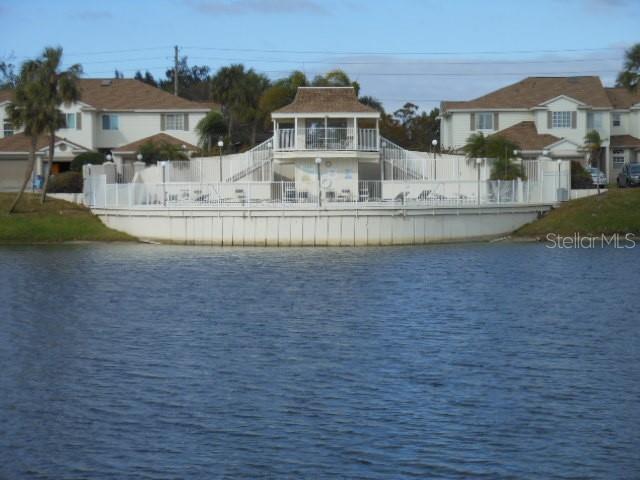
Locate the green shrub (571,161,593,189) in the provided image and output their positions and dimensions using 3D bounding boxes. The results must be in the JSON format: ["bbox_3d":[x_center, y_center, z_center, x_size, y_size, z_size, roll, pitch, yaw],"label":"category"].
[{"bbox_3d":[16.064,-4.031,99.000,1.500,1.723,1.500,0,2,0],"label":"green shrub"}]

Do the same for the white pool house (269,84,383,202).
[{"bbox_3d":[0.366,-5.818,98.000,6.500,7.000,6.300,0,2,0],"label":"white pool house"}]

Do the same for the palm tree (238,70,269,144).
[{"bbox_3d":[-4.968,-8.419,122.000,2.800,8.874,2.800,0,2,0],"label":"palm tree"}]

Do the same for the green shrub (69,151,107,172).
[{"bbox_3d":[-14.680,-4.597,102.000,2.400,2.156,2.200,0,2,0],"label":"green shrub"}]

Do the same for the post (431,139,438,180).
[{"bbox_3d":[6.363,-4.426,89.000,0.290,2.324,0.290,0,2,0],"label":"post"}]

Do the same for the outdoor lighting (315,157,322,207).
[{"bbox_3d":[-0.048,-2.766,77.500,0.290,2.371,0.290,0,2,0],"label":"outdoor lighting"}]

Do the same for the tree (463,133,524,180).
[{"bbox_3d":[9.708,-4.644,90.000,3.400,2.742,3.000,0,2,0],"label":"tree"}]

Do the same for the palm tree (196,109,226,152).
[{"bbox_3d":[-7.150,-6.162,106.000,2.100,4.745,2.100,0,2,0],"label":"palm tree"}]

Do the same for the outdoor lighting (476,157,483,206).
[{"bbox_3d":[8.131,-2.962,82.000,0.290,2.406,0.290,0,2,0],"label":"outdoor lighting"}]

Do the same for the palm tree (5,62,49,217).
[{"bbox_3d":[-16.605,-5.855,91.000,2.500,8.599,2.500,0,2,0],"label":"palm tree"}]

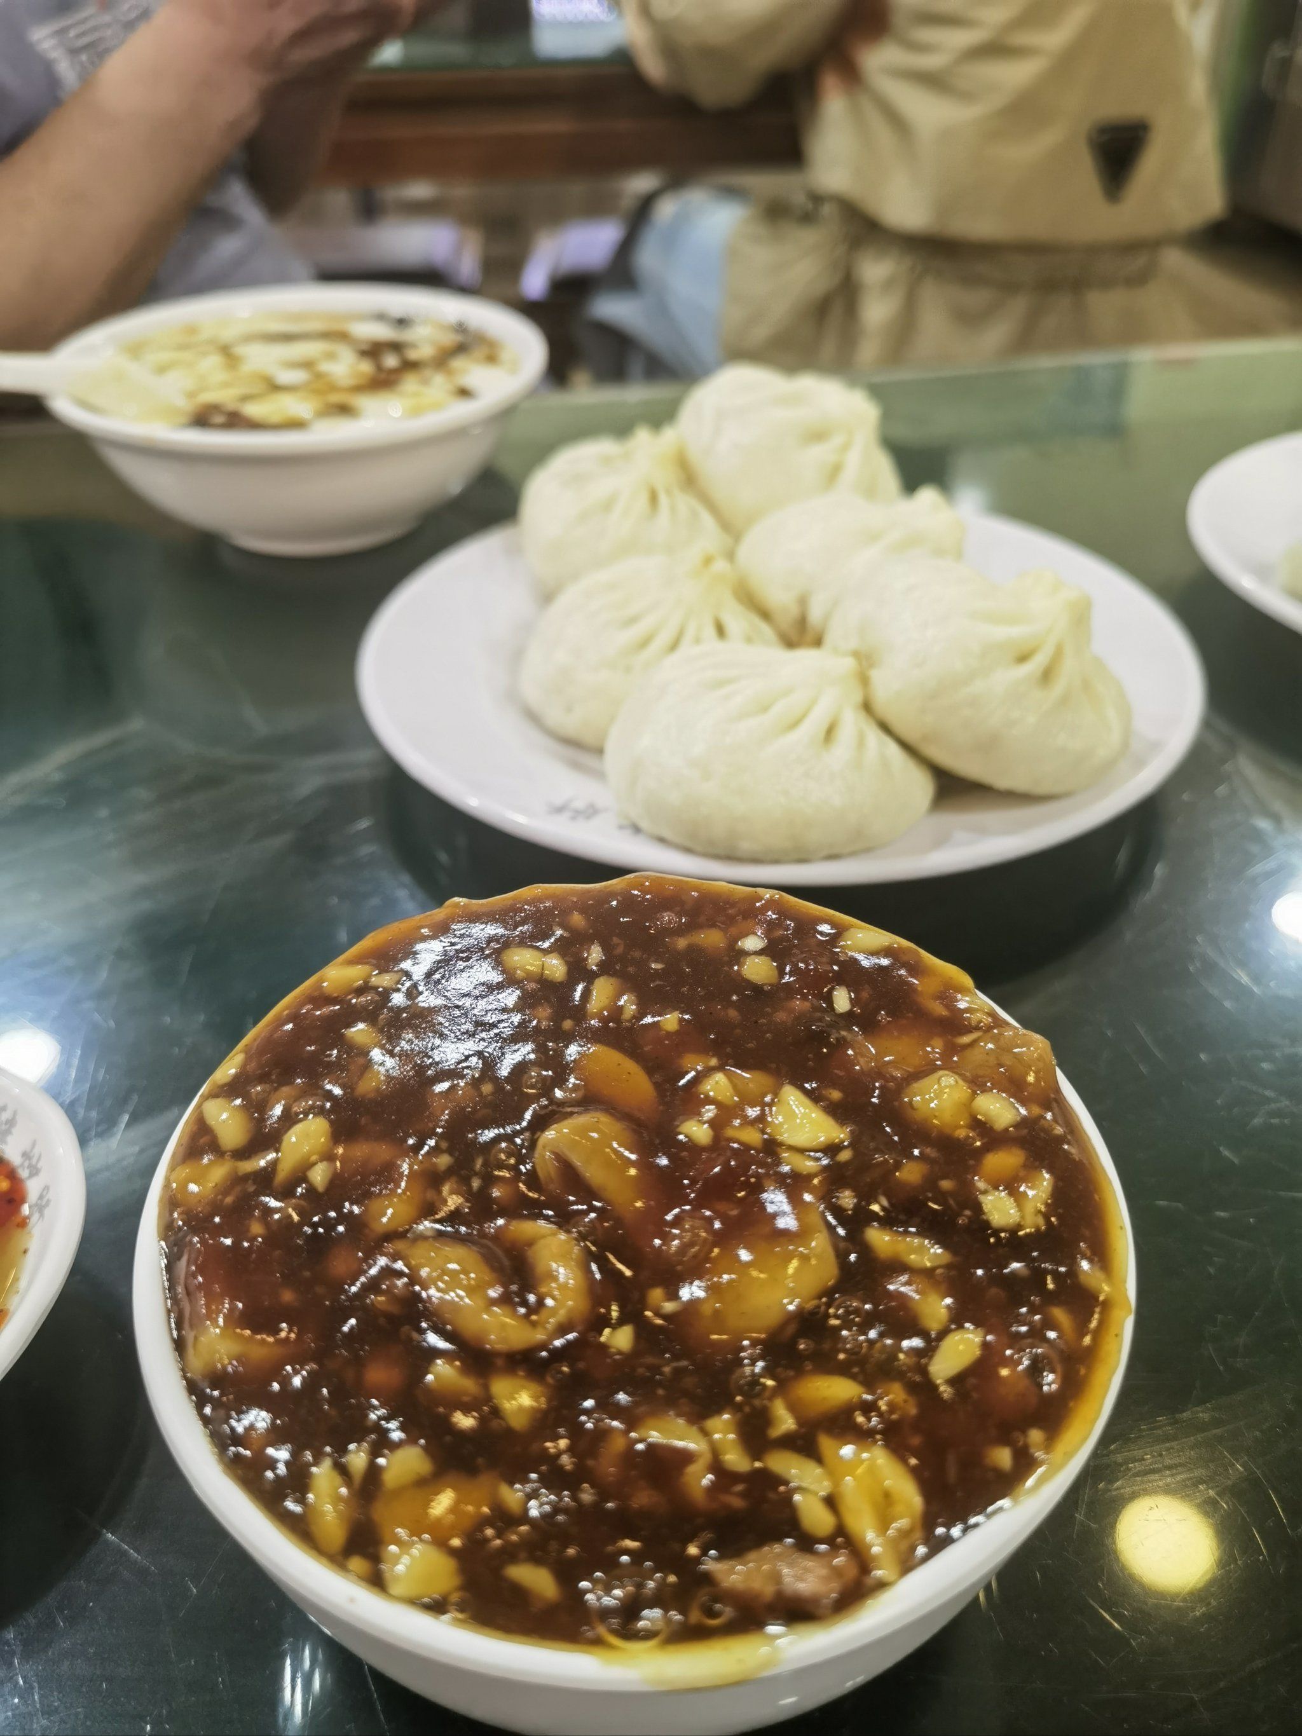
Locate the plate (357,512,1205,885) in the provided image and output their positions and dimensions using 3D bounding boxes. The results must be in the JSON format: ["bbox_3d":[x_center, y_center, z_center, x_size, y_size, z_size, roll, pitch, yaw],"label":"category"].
[{"bbox_3d":[0.030,-0.050,0.338,0.200,0.021,0.200,0,38,0],"label":"plate"}]

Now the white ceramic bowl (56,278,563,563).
[{"bbox_3d":[-0.102,-0.131,0.417,0.148,0.051,0.148,0,38,0],"label":"white ceramic bowl"}]

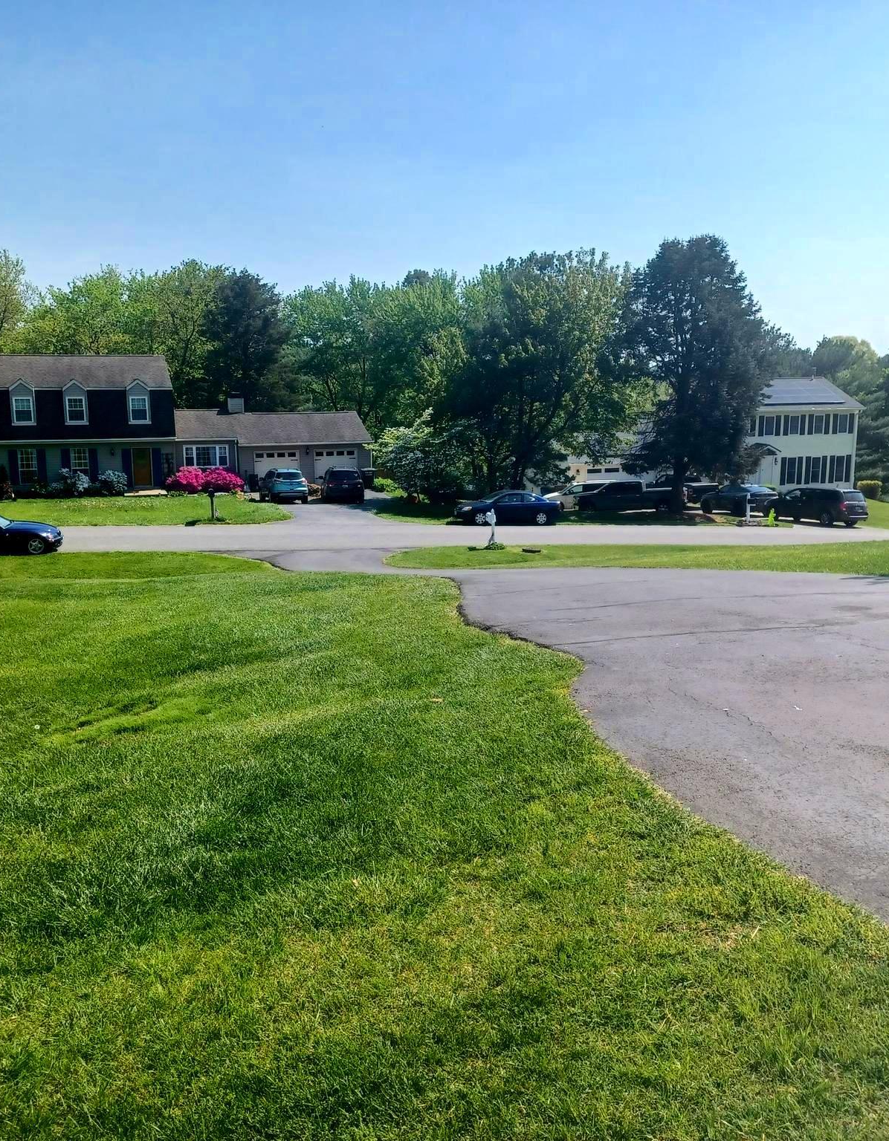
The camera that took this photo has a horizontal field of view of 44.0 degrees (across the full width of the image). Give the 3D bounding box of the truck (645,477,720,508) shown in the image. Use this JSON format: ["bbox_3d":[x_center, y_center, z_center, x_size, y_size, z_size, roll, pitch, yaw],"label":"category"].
[{"bbox_3d":[13.134,-4.462,61.454,2.000,1.900,5.700,-3,9,-15],"label":"truck"}]

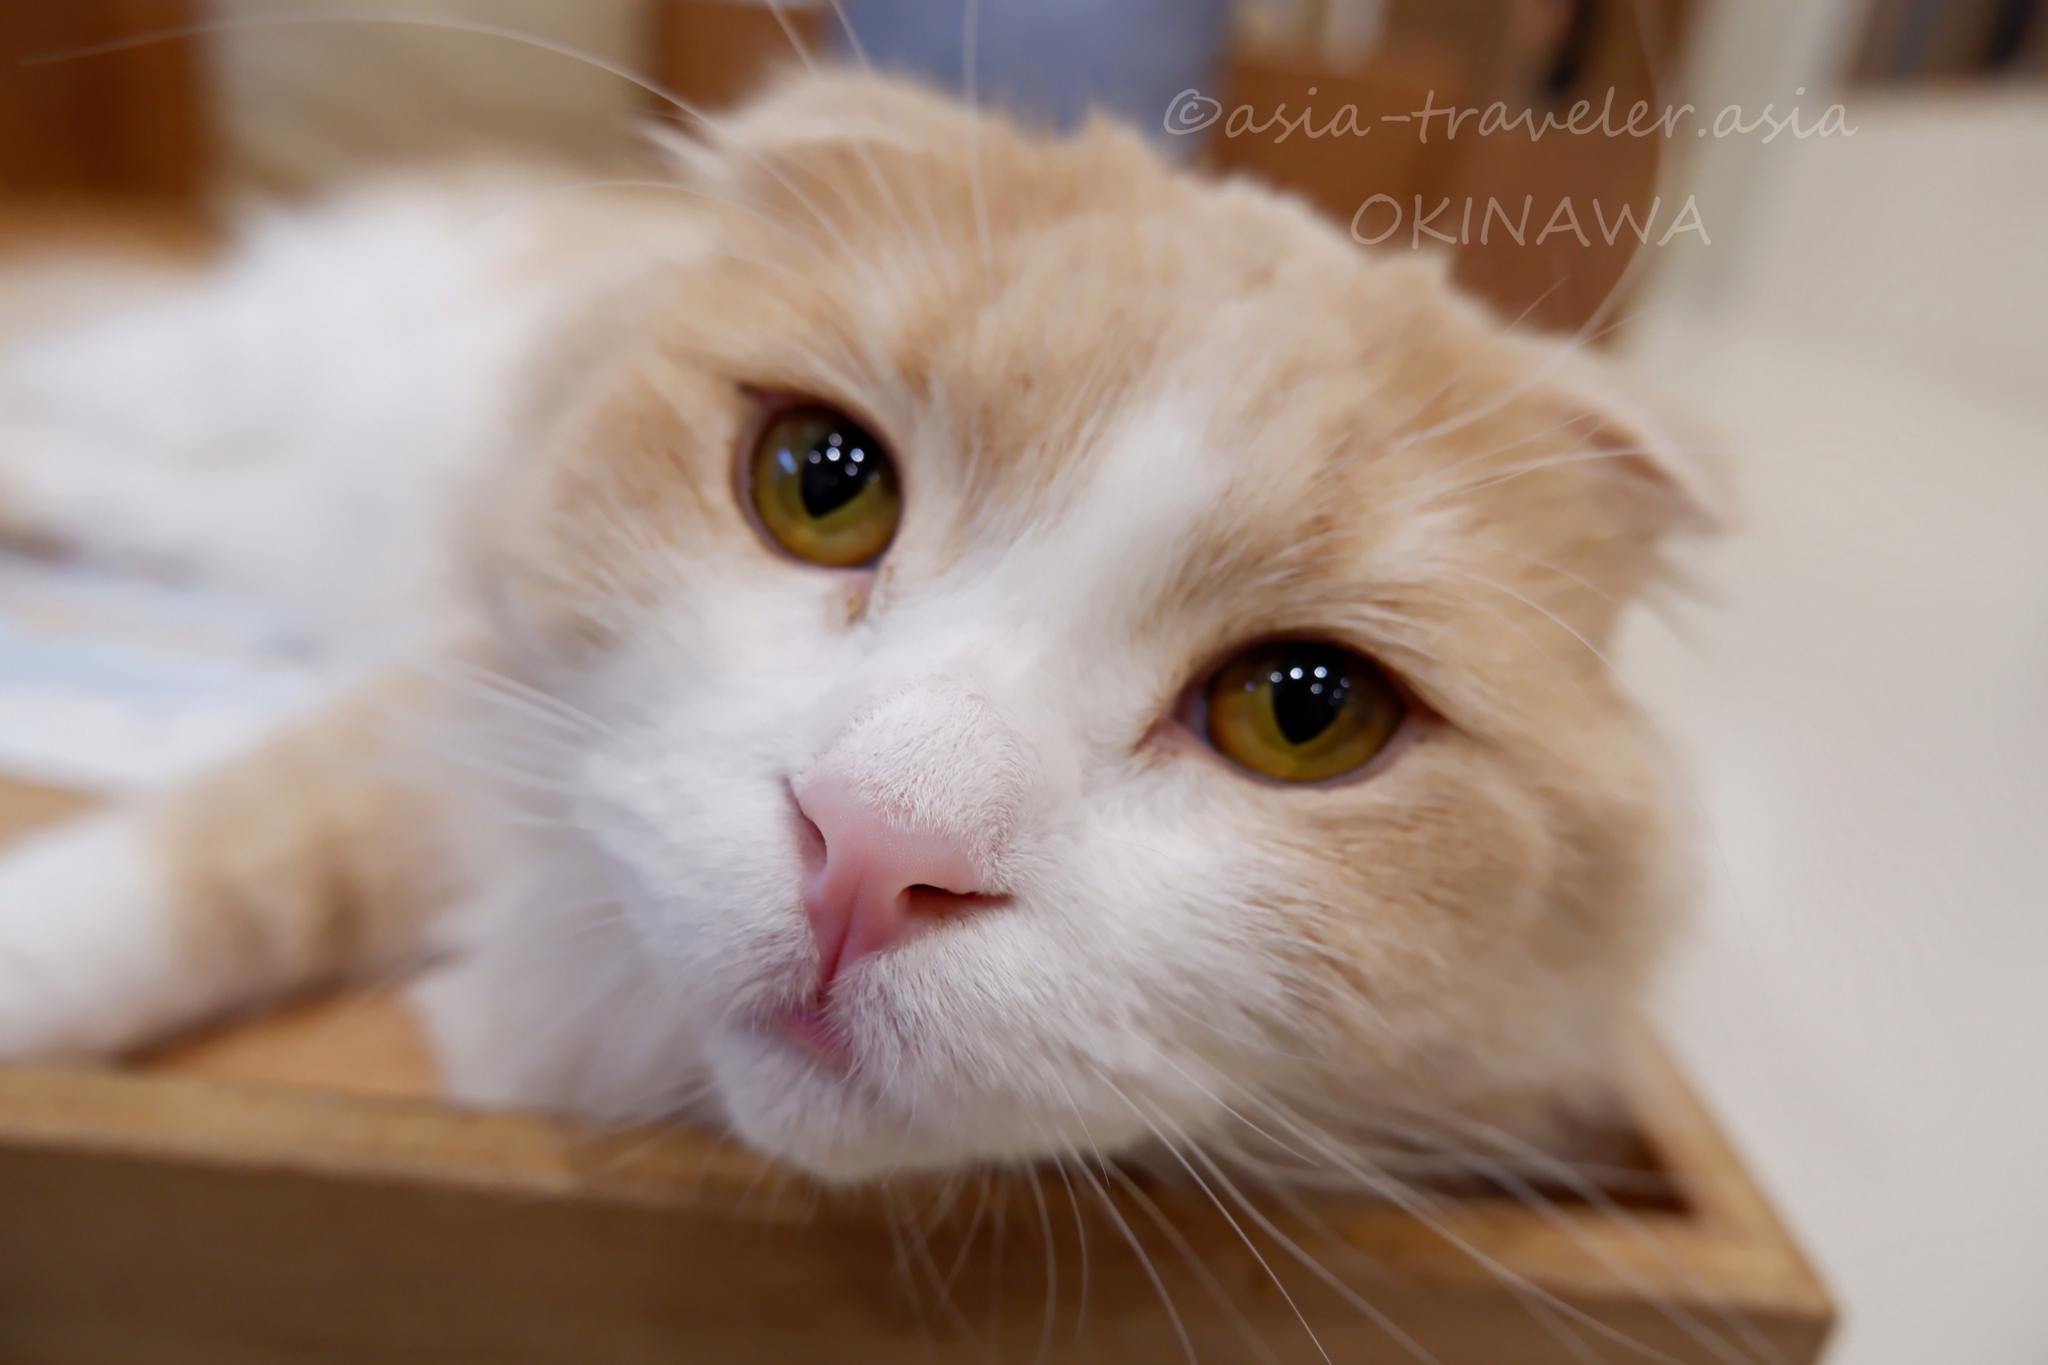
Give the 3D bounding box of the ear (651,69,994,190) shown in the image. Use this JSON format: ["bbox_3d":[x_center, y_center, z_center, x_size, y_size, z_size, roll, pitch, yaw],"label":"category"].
[{"bbox_3d":[-0.026,-0.073,0.174,0.044,0.019,0.025,10,12,15],"label":"ear"}]

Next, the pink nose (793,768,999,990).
[{"bbox_3d":[-0.011,0.017,0.110,0.017,0.015,0.012,26,0,16],"label":"pink nose"}]

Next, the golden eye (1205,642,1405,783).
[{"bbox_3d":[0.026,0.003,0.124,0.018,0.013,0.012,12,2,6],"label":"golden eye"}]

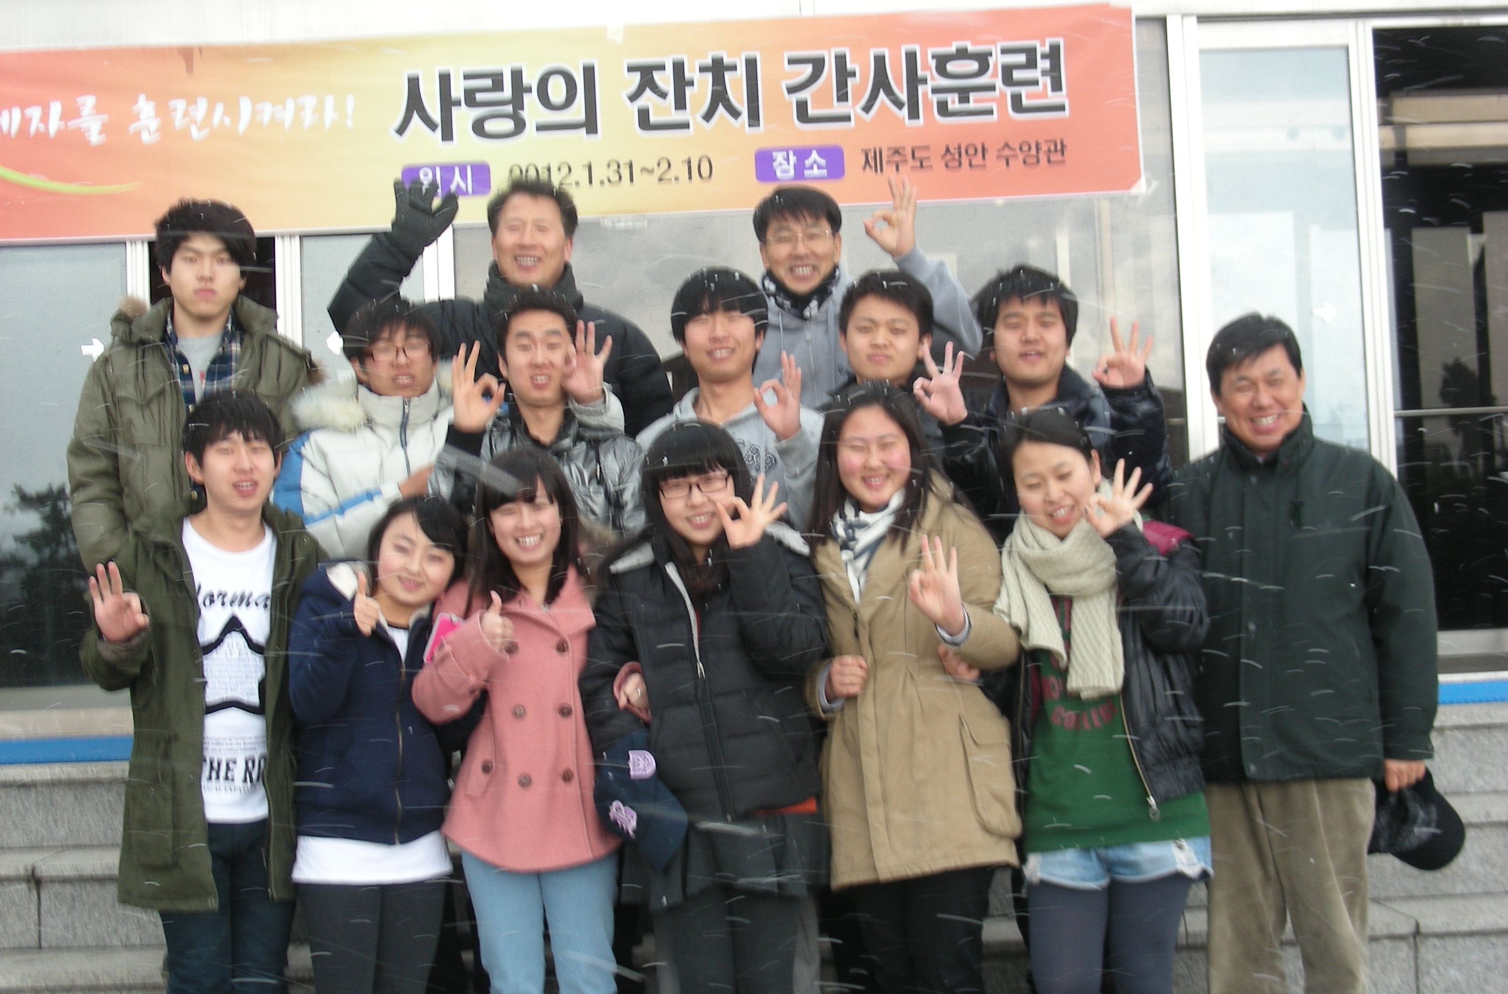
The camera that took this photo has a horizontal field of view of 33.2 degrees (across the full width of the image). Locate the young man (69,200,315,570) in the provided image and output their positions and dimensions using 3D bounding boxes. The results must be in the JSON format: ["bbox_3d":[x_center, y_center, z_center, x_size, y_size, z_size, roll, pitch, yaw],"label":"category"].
[{"bbox_3d":[-1.215,0.201,5.600,0.580,1.730,0.370,-2,-3,-7],"label":"young man"}]

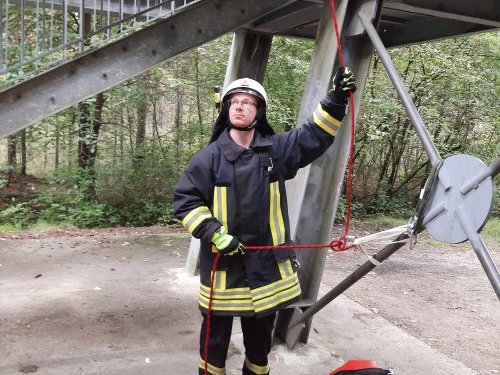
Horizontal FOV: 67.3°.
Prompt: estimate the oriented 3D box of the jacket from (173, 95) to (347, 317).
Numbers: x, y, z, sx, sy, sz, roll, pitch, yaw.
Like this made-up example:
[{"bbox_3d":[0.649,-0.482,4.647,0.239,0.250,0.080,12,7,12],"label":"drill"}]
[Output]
[{"bbox_3d":[0.035,0.085,2.000,0.910,1.130,0.450,1,0,9],"label":"jacket"}]

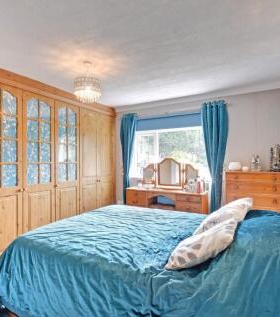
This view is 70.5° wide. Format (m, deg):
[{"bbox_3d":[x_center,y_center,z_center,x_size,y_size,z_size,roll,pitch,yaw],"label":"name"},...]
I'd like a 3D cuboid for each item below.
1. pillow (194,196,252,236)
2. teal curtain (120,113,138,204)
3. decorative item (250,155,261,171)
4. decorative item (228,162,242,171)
[{"bbox_3d":[0.754,0.519,1.821,0.470,0.150,0.450,-39,-19,25],"label":"pillow"},{"bbox_3d":[-0.224,0.186,4.109,0.380,2.200,0.140,-1,-1,31],"label":"teal curtain"},{"bbox_3d":[1.649,0.070,2.824,0.125,0.220,0.125,-1,-1,31],"label":"decorative item"},{"bbox_3d":[1.421,0.129,2.962,0.165,0.115,0.165,-1,-1,31],"label":"decorative item"}]

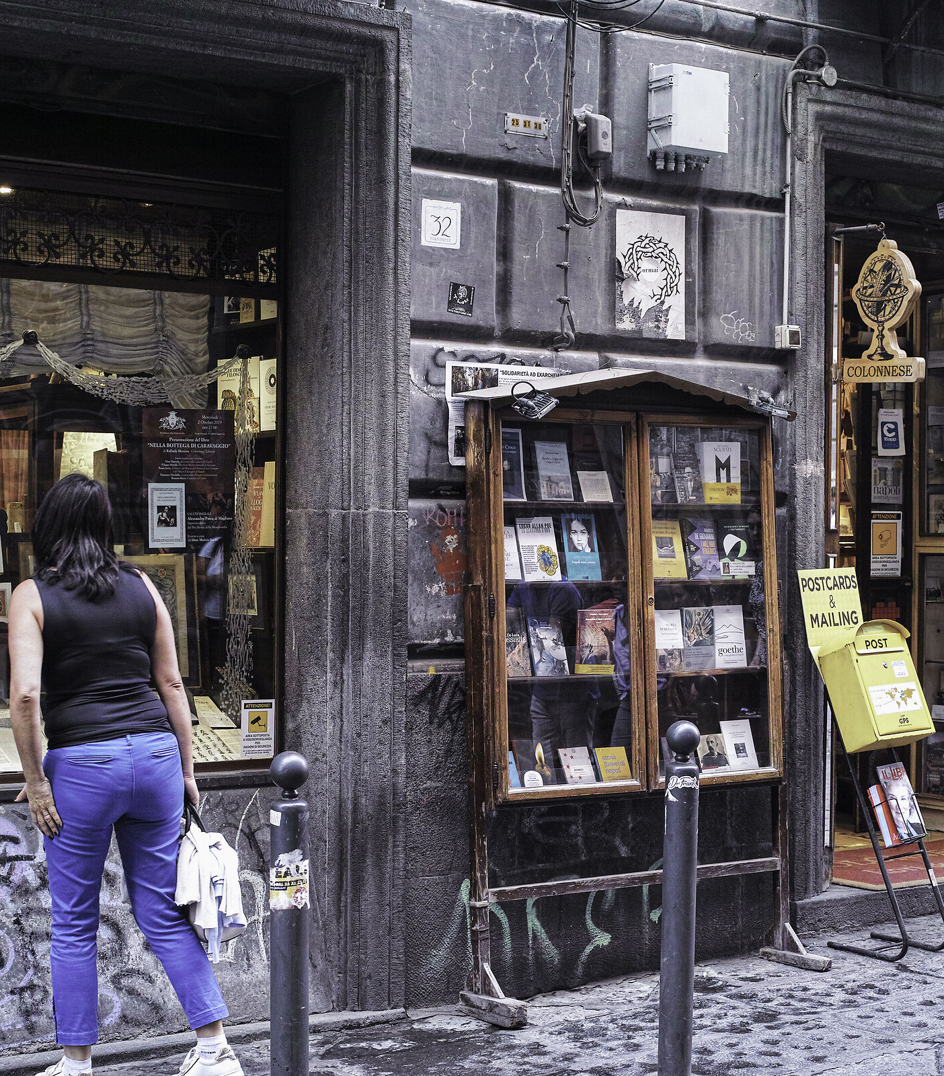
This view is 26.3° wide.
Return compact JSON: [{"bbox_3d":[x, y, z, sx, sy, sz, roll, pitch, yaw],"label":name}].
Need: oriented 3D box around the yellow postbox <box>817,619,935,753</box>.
[{"bbox_3d":[1.434,0.528,7.141,0.280,0.415,0.180,1,-22,-34],"label":"yellow postbox"}]

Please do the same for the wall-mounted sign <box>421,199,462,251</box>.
[{"bbox_3d":[-0.093,-0.996,6.396,0.146,0.145,0.012,1,-1,-33],"label":"wall-mounted sign"}]

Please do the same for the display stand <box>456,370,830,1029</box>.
[{"bbox_3d":[0.579,0.473,6.634,1.349,2.038,0.376,1,-1,-33],"label":"display stand"}]

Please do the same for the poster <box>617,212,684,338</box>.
[{"bbox_3d":[0.615,-0.896,6.865,0.297,0.427,0.010,1,-1,-33],"label":"poster"}]

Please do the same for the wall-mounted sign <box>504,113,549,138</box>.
[{"bbox_3d":[0.183,-1.347,6.580,0.173,0.065,0.012,1,-1,-33],"label":"wall-mounted sign"}]

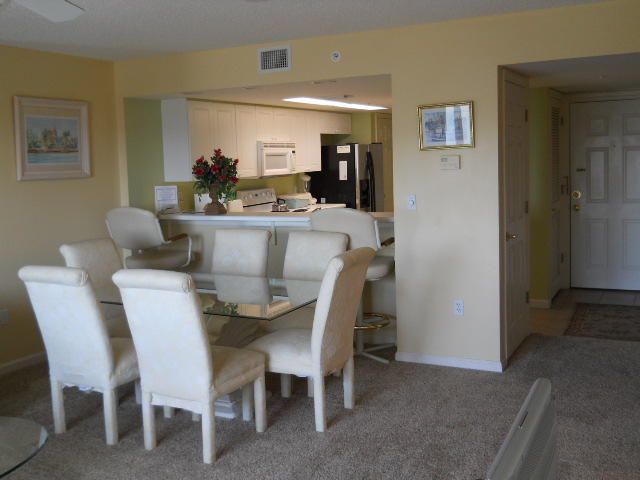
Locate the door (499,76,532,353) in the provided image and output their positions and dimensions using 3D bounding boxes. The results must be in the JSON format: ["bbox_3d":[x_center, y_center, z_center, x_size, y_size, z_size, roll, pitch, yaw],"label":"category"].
[{"bbox_3d":[1.516,-0.153,5.249,0.045,2.030,0.800,2,8,29],"label":"door"}]

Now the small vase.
[{"bbox_3d":[-0.949,-0.367,6.176,0.215,0.275,0.215,-3,7,-9],"label":"small vase"}]

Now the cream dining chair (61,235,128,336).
[{"bbox_3d":[-1.344,0.527,4.692,0.660,1.010,0.465,2,8,32],"label":"cream dining chair"}]

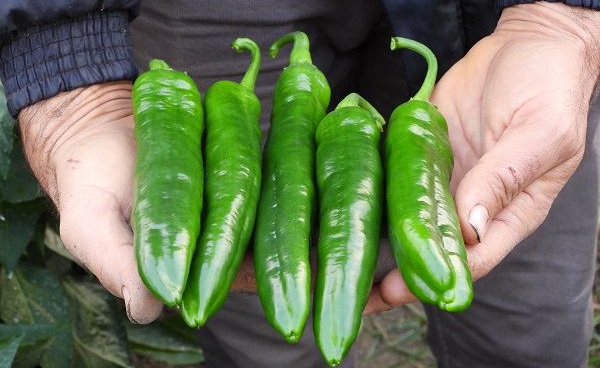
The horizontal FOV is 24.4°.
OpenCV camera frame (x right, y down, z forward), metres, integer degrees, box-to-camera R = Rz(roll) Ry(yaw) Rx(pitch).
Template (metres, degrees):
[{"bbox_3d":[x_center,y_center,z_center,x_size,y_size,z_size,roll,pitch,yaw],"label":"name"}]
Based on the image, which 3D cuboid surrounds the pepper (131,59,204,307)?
[{"bbox_3d":[-0.074,-0.001,0.785,0.040,0.040,0.149,-3,66,-5],"label":"pepper"}]

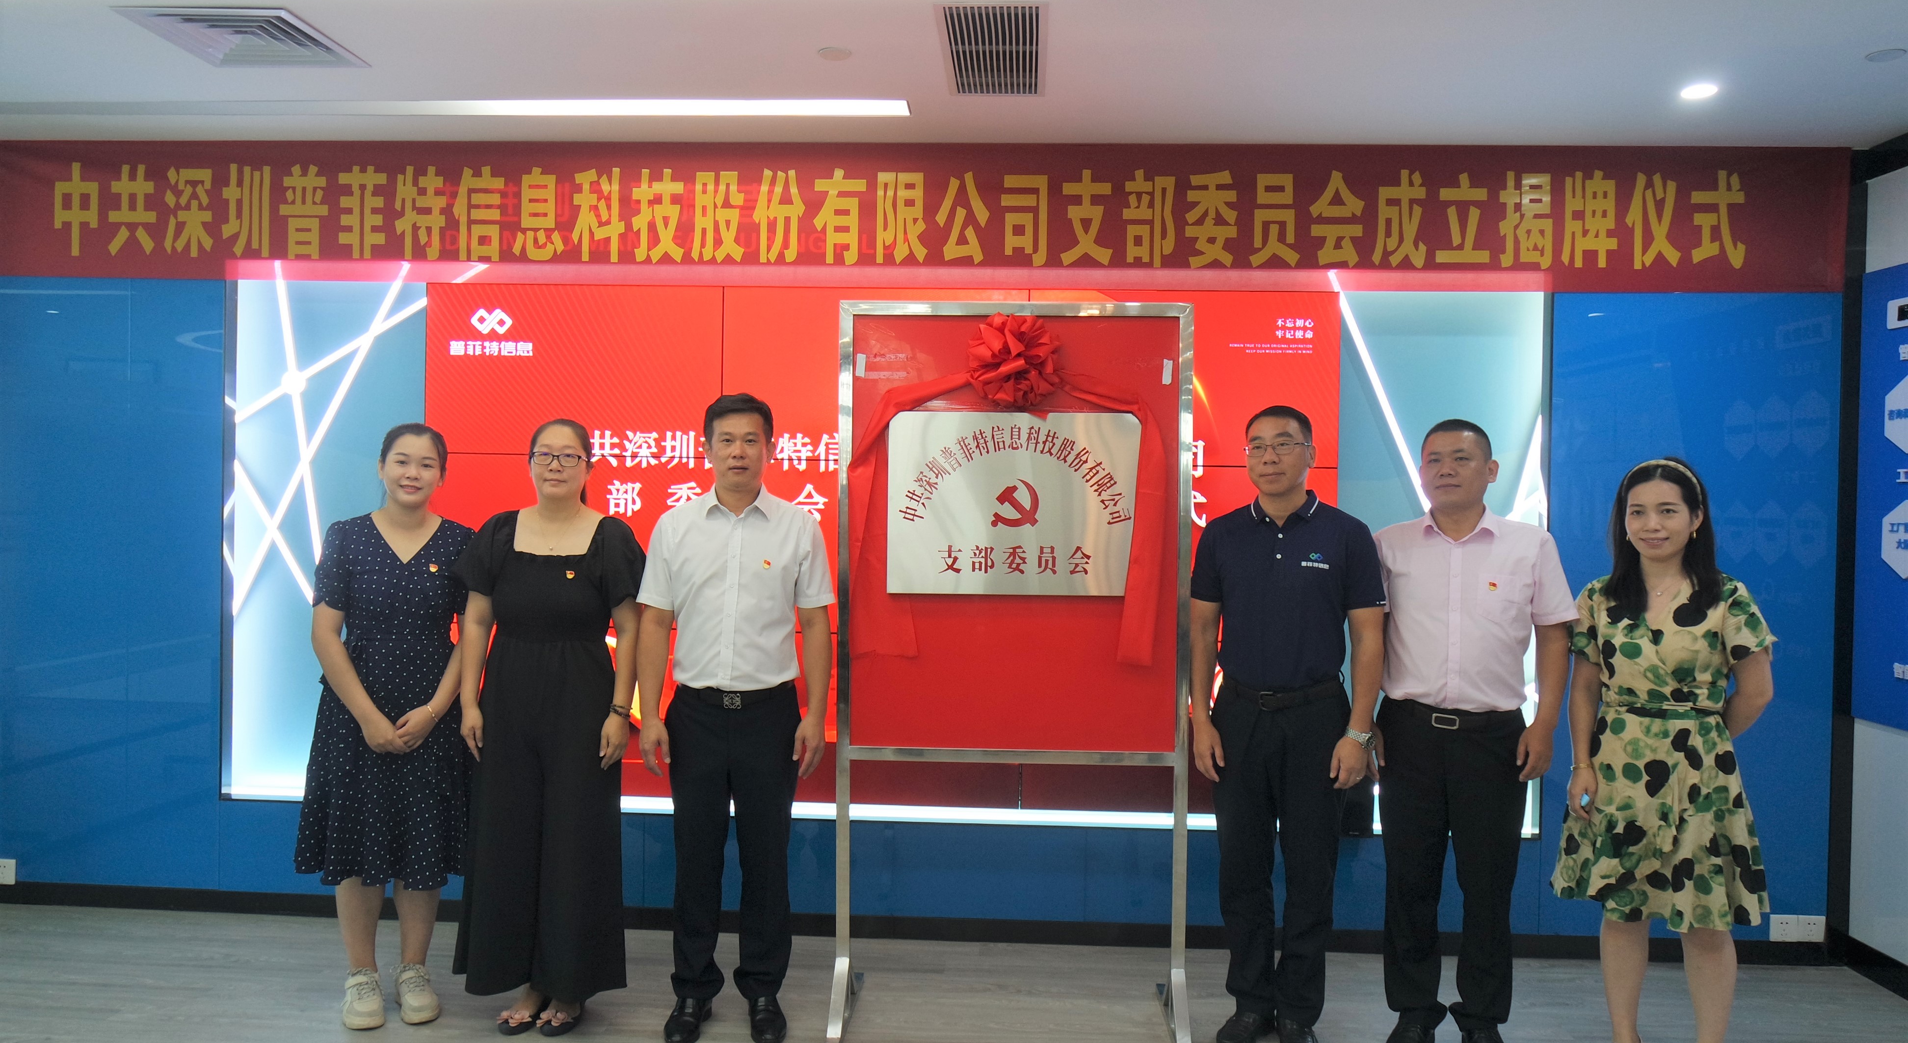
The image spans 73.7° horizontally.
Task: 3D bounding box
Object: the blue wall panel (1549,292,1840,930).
[{"bbox_3d":[2.377,0.302,4.128,0.912,2.089,0.060,1,1,3],"label":"blue wall panel"}]

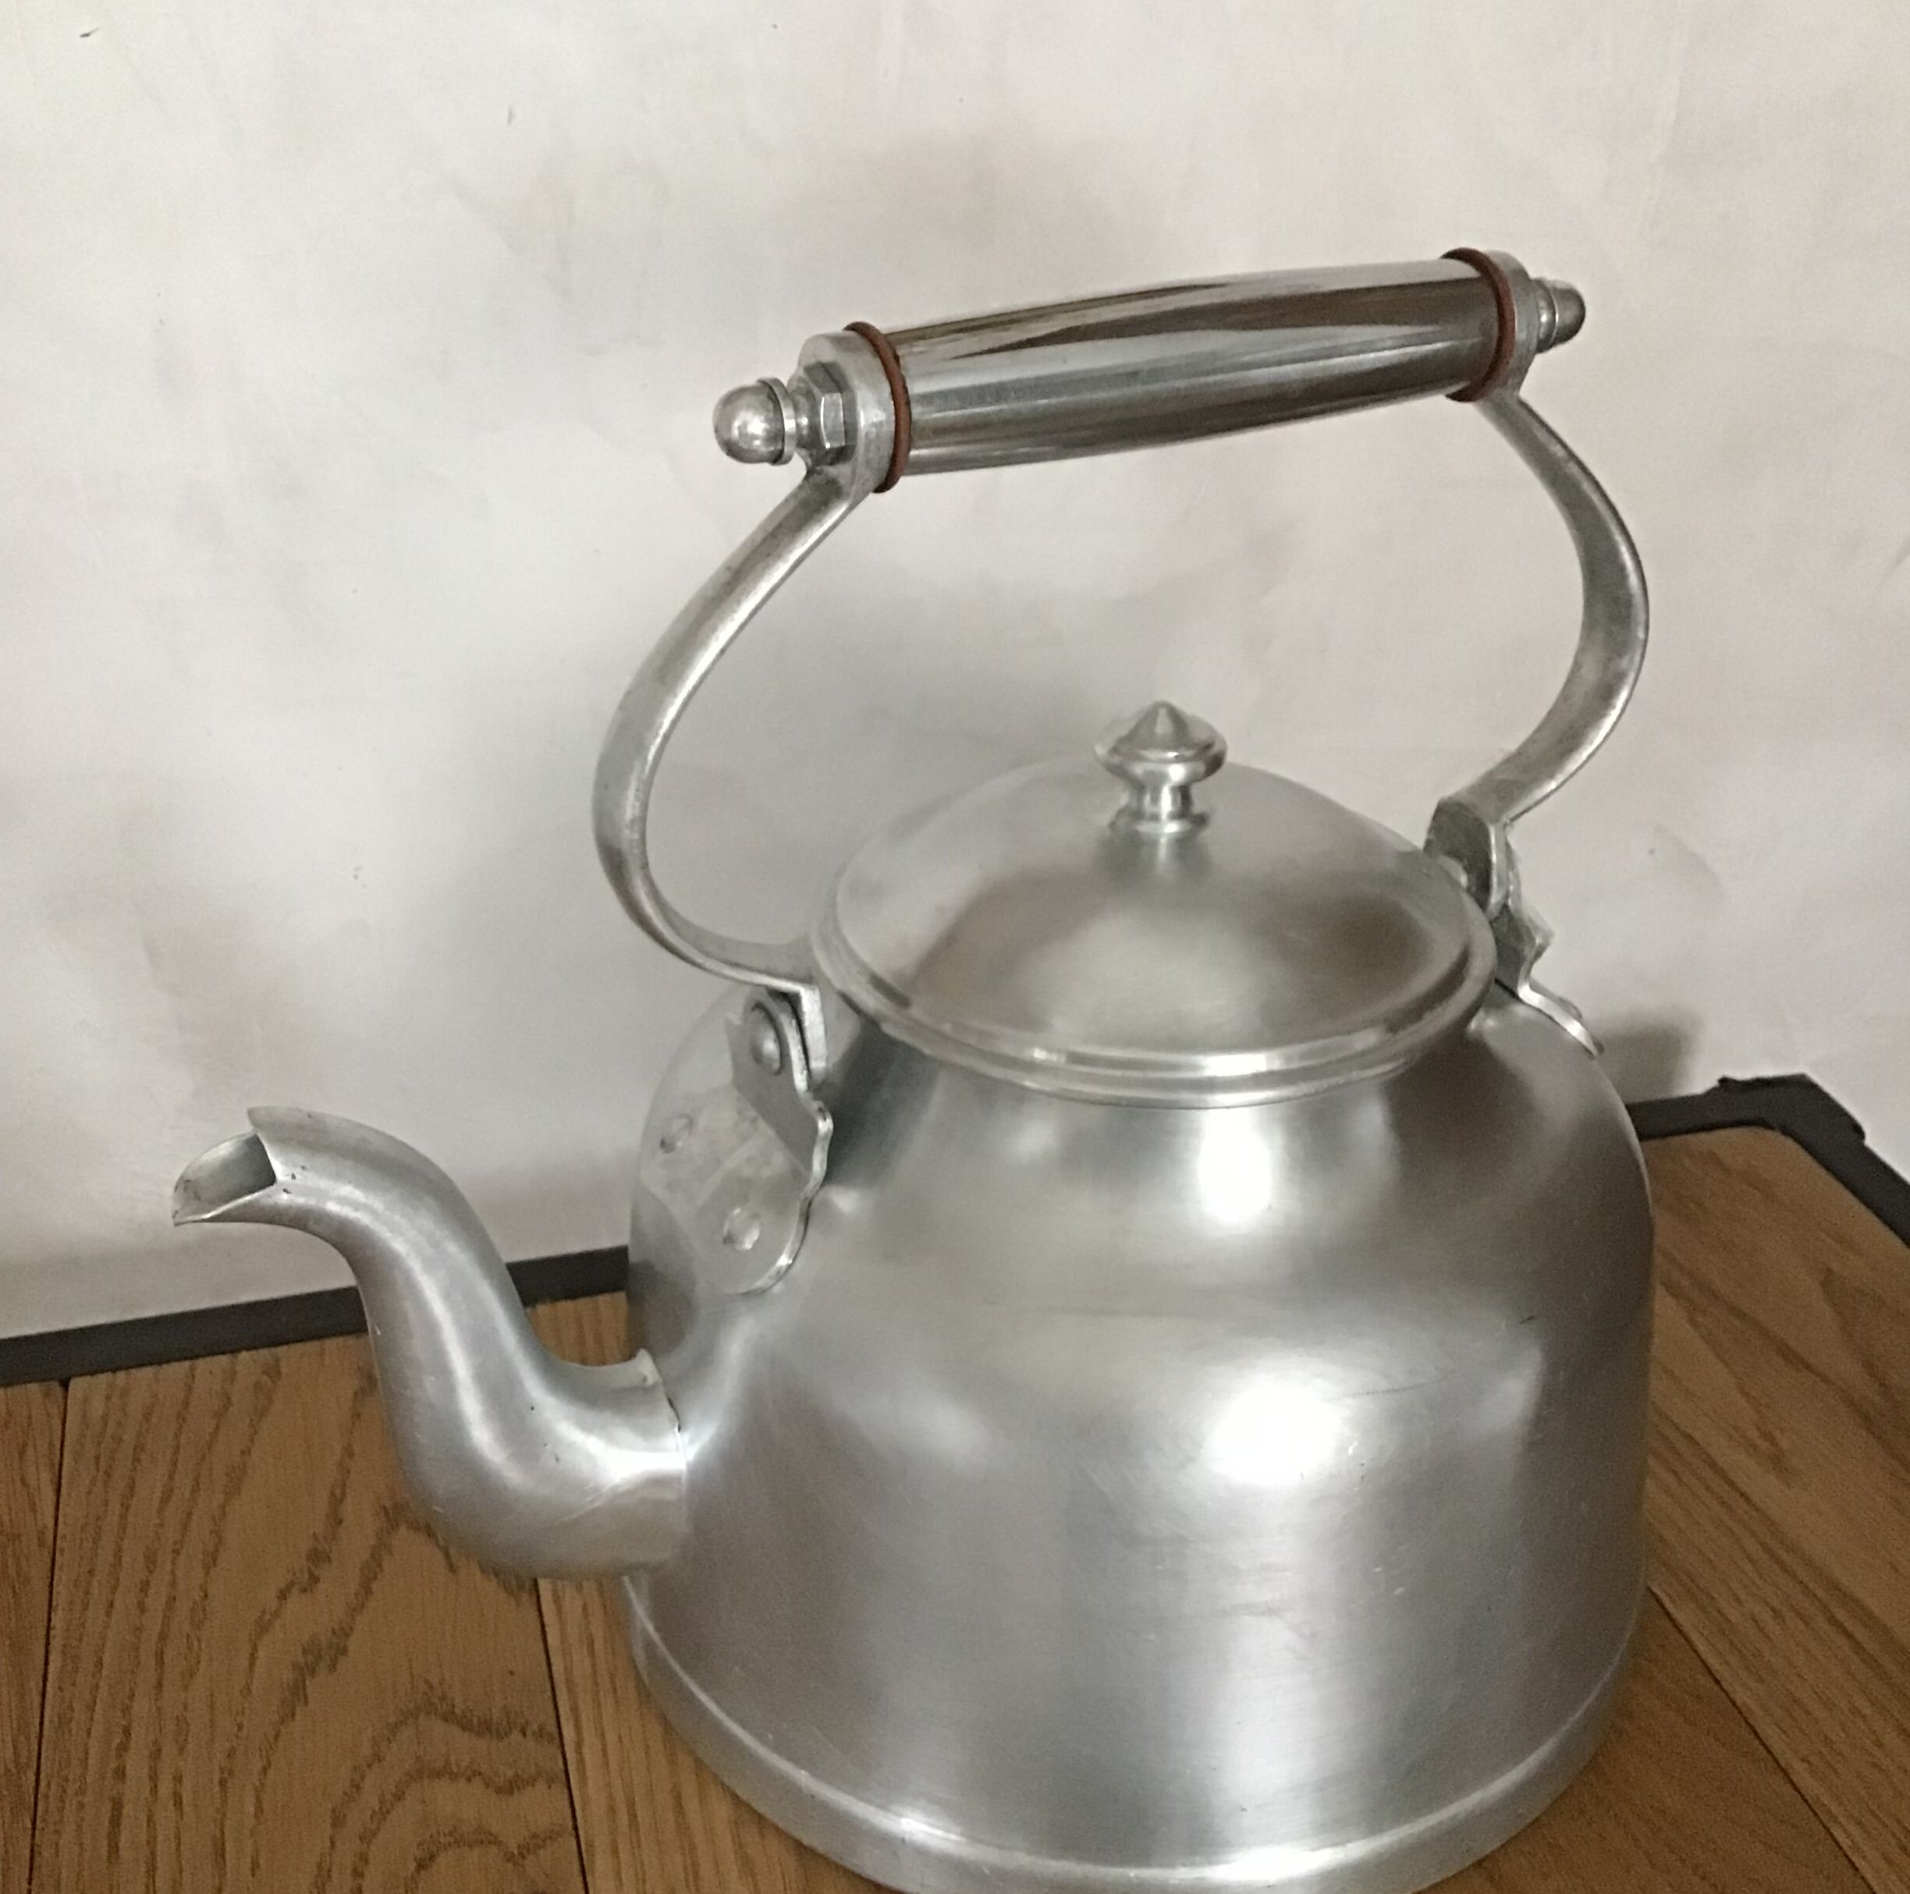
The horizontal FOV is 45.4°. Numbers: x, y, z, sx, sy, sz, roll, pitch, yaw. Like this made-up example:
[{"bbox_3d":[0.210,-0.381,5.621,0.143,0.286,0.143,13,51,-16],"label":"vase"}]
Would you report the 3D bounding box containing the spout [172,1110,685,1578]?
[{"bbox_3d":[-0.084,0.066,0.373,0.074,0.105,0.037,-13,31,-23],"label":"spout"}]

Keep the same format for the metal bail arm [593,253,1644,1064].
[{"bbox_3d":[0.035,-0.046,0.380,0.195,0.128,0.026,-13,31,-23],"label":"metal bail arm"}]

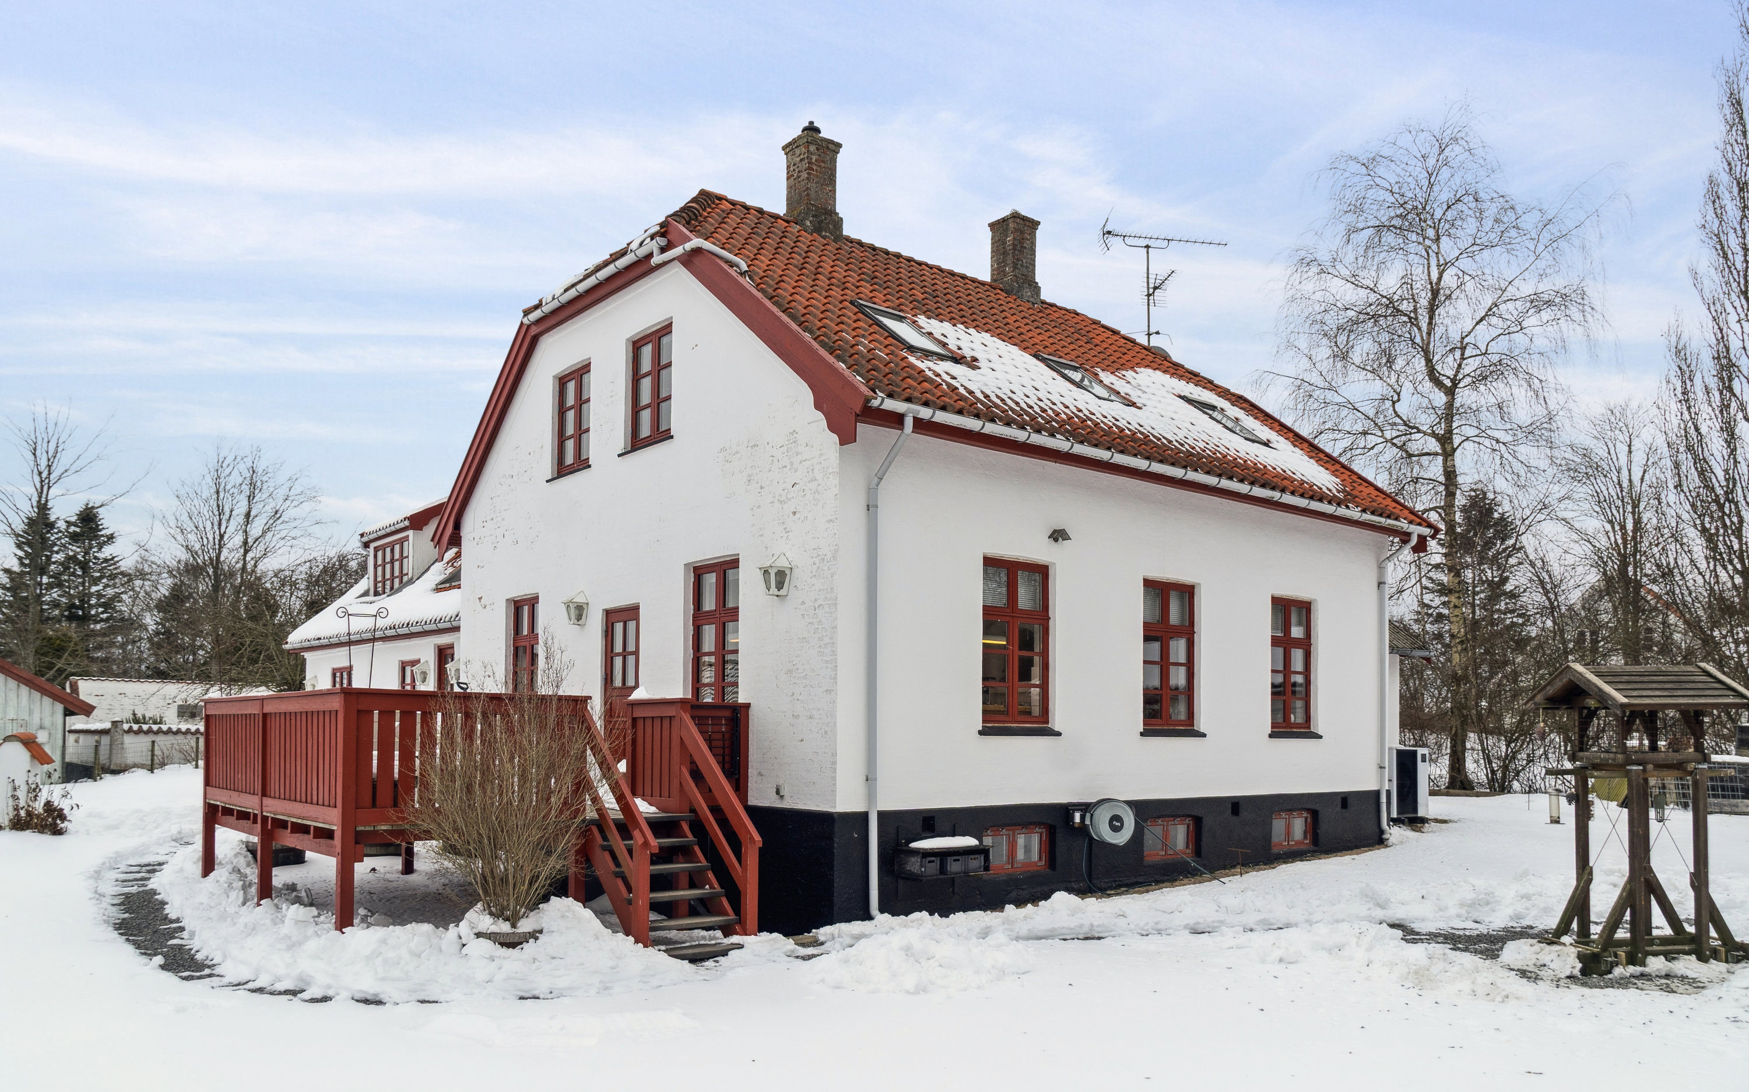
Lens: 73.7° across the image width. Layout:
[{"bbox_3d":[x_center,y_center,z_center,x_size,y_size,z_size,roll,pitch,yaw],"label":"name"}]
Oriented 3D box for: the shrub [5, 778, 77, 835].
[{"bbox_3d":[-12.081,3.765,16.900,1.000,0.880,0.900,5,-9,-35],"label":"shrub"}]

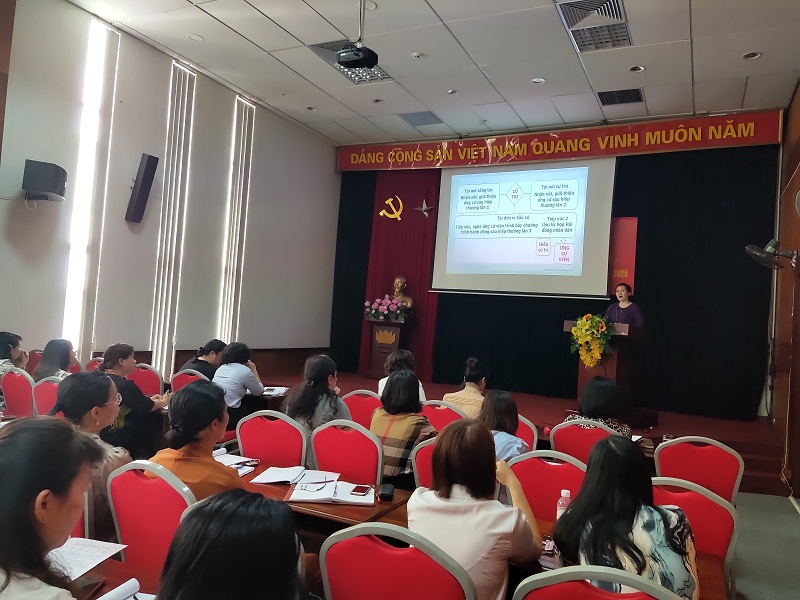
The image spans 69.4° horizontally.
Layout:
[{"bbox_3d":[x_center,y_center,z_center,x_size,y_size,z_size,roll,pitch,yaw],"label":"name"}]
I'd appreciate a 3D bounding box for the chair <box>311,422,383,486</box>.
[{"bbox_3d":[-0.194,1.118,3.302,0.465,0.930,0.570,3,-2,28],"label":"chair"}]

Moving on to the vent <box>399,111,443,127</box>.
[{"bbox_3d":[0.357,-2.883,9.197,0.570,0.050,0.570,4,-2,27],"label":"vent"}]

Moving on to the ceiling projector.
[{"bbox_3d":[-0.394,-2.275,5.420,0.320,0.100,0.250,3,-2,27],"label":"ceiling projector"}]

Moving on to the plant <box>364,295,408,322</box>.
[{"bbox_3d":[-0.230,0.117,9.393,0.690,0.380,0.350,4,-2,27],"label":"plant"}]

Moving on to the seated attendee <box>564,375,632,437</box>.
[{"bbox_3d":[1.305,1.087,3.850,0.480,1.160,0.650,3,-2,27],"label":"seated attendee"}]

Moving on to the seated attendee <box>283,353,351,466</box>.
[{"bbox_3d":[-0.483,0.937,3.424,0.460,1.180,0.620,3,-2,35],"label":"seated attendee"}]

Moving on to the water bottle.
[{"bbox_3d":[0.514,0.698,1.815,0.061,0.200,0.061,3,-2,27],"label":"water bottle"}]

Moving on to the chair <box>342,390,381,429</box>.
[{"bbox_3d":[-0.200,1.157,4.627,0.460,0.930,0.570,4,-2,27],"label":"chair"}]

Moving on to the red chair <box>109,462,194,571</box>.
[{"bbox_3d":[-0.789,1.044,2.242,0.465,0.930,0.570,3,-2,26],"label":"red chair"}]

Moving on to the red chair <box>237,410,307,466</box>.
[{"bbox_3d":[-0.646,1.089,3.438,0.465,0.930,0.570,3,-2,23],"label":"red chair"}]

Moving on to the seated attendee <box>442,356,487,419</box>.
[{"bbox_3d":[0.514,1.057,4.508,0.480,1.230,0.750,3,-2,27],"label":"seated attendee"}]

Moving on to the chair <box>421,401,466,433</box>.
[{"bbox_3d":[0.335,1.143,4.005,0.440,0.920,0.560,3,-2,27],"label":"chair"}]

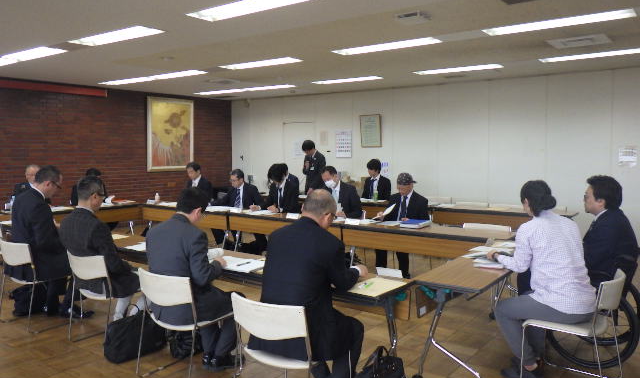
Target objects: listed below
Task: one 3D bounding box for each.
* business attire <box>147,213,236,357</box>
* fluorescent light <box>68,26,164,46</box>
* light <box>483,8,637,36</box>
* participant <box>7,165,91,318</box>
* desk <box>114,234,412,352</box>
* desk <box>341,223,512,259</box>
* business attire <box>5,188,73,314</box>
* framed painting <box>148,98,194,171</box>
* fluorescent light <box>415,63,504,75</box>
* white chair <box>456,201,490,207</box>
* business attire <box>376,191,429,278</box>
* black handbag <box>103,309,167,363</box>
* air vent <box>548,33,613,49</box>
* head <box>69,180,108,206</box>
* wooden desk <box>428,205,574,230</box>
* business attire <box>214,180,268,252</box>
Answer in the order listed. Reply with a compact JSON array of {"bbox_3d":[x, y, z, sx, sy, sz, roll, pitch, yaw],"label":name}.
[{"bbox_3d":[-0.855,0.734,3.691,0.540,1.080,0.640,3,6,36],"label":"business attire"},{"bbox_3d":[-2.110,-1.561,5.322,1.240,0.060,0.290,3,5,36],"label":"fluorescent light"},{"bbox_3d":[2.136,-1.529,4.699,1.250,0.080,0.300,3,5,37],"label":"light"},{"bbox_3d":[-2.445,0.478,4.672,0.520,1.360,0.720,4,6,39],"label":"participant"},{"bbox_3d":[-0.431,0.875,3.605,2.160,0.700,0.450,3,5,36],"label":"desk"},{"bbox_3d":[1.081,0.755,5.242,1.790,0.700,0.450,3,5,36],"label":"desk"},{"bbox_3d":[-2.506,0.644,4.869,0.540,1.120,0.640,3,6,36],"label":"business attire"},{"bbox_3d":[-2.977,-1.077,10.440,0.050,1.410,1.130,3,6,36],"label":"framed painting"},{"bbox_3d":[1.996,-1.761,7.586,1.270,0.070,0.310,3,5,36],"label":"fluorescent light"},{"bbox_3d":[2.136,0.599,7.310,0.500,0.760,0.530,3,5,36],"label":"white chair"},{"bbox_3d":[1.018,0.551,6.404,0.600,1.030,0.660,3,6,36],"label":"business attire"},{"bbox_3d":[-1.385,1.069,3.877,0.200,0.300,0.430,3,5,37],"label":"black handbag"},{"bbox_3d":[2.807,-1.590,5.601,0.540,0.050,0.530,3,5,36],"label":"air vent"},{"bbox_3d":[-1.796,0.044,4.059,0.180,0.260,0.230,3,-13,36],"label":"head"},{"bbox_3d":[2.627,0.642,7.395,1.850,0.710,0.520,3,6,36],"label":"wooden desk"},{"bbox_3d":[-1.045,0.404,7.256,0.680,1.020,0.660,4,6,44],"label":"business attire"}]

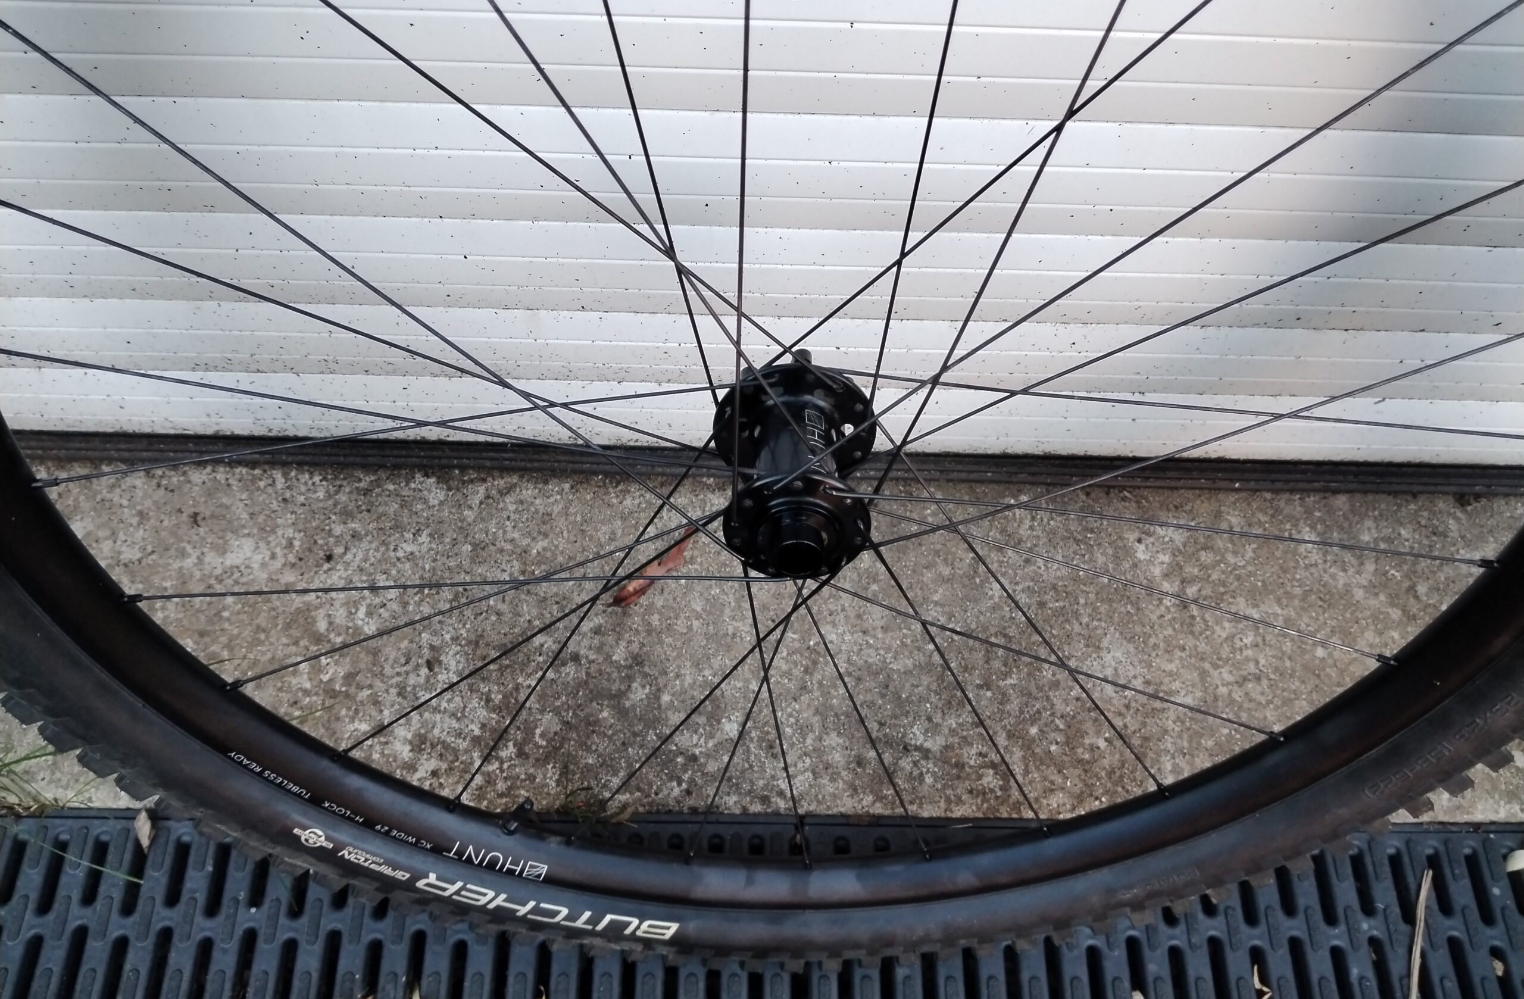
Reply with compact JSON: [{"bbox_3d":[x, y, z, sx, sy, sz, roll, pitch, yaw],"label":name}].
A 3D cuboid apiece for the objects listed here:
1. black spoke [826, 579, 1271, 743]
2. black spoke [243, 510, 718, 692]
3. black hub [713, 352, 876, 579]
[{"bbox_3d":[0.124,0.069,0.481,0.286,0.002,0.002,20,40,-26],"label":"black spoke"},{"bbox_3d":[-0.111,0.038,0.494,0.283,0.002,0.002,-20,40,12],"label":"black spoke"},{"bbox_3d":[0.013,-0.014,0.430,0.062,0.062,0.101,2,43,-1],"label":"black hub"}]

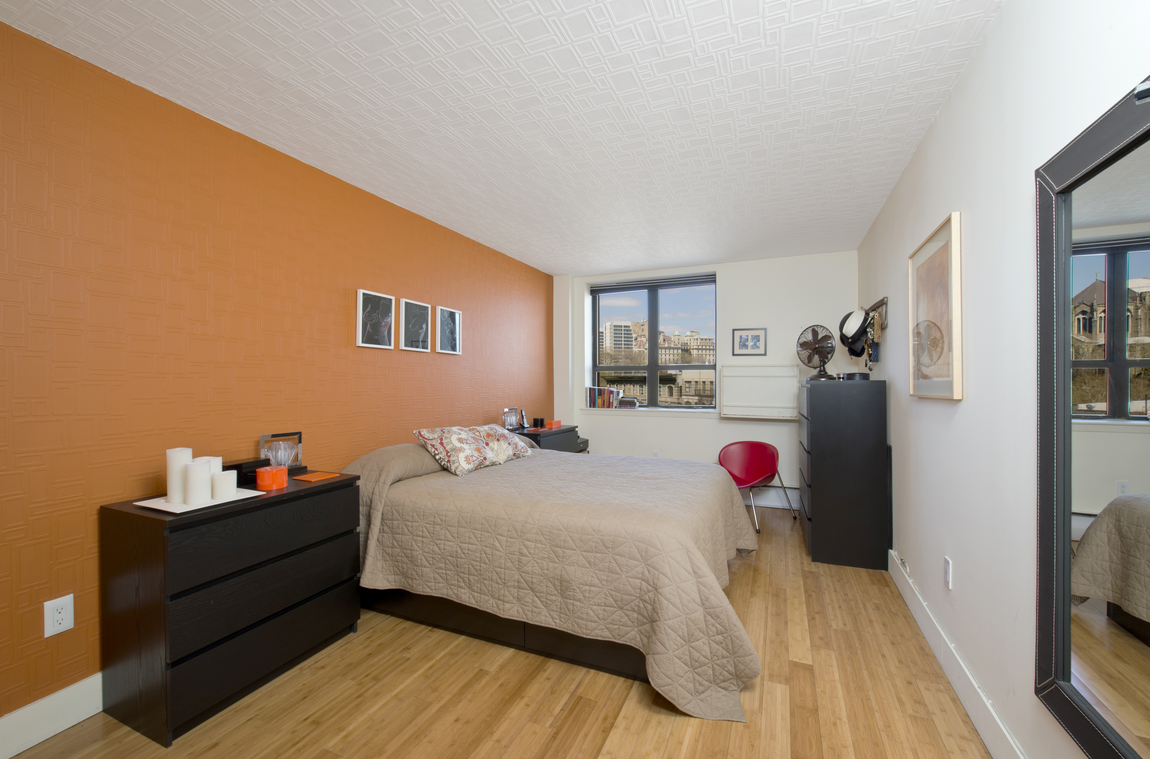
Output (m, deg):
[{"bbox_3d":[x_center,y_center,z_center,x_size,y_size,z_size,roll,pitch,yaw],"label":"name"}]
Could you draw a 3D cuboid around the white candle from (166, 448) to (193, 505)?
[{"bbox_3d":[-1.531,0.373,1.733,0.073,0.202,0.073,0,0,24],"label":"white candle"}]

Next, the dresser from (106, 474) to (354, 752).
[{"bbox_3d":[-1.443,0.876,1.983,0.480,0.780,0.790,0,0,24],"label":"dresser"}]

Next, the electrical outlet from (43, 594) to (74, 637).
[{"bbox_3d":[-1.847,0.847,1.603,0.008,0.124,0.074,0,0,24],"label":"electrical outlet"}]

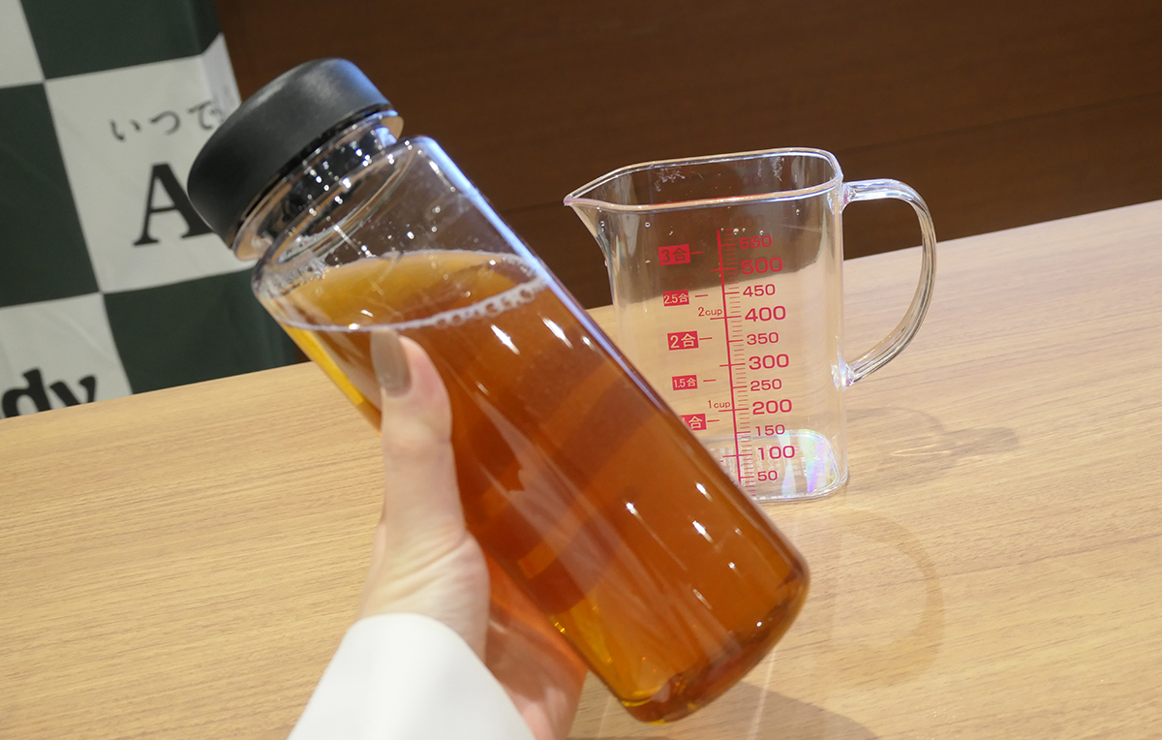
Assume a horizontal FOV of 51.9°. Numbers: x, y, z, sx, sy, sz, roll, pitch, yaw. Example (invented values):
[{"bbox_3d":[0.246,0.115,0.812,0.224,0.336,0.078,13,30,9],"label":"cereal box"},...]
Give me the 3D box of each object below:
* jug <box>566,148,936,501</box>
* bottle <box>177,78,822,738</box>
[{"bbox_3d":[0.073,-0.017,0.494,0.145,0.130,0.073,-5,23,6],"label":"jug"},{"bbox_3d":[-0.022,0.006,0.330,0.065,0.190,0.065,-42,1,0],"label":"bottle"}]

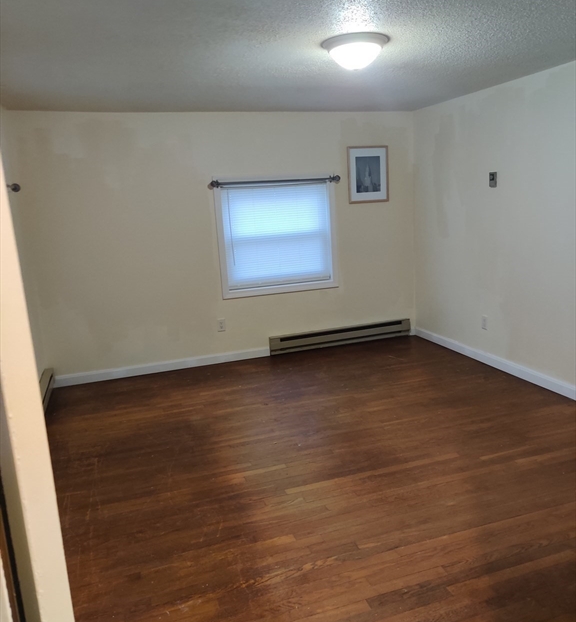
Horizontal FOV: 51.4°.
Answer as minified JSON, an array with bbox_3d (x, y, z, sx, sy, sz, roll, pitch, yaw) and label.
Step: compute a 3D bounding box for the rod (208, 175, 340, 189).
[{"bbox_3d":[-0.093,-1.159,5.364,1.225,0.055,0.090,-7,11,-18],"label":"rod"}]

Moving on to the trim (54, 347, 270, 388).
[{"bbox_3d":[-1.088,0.499,5.348,1.950,0.088,0.018,-7,11,-18],"label":"trim"}]

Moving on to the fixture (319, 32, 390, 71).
[{"bbox_3d":[0.349,-1.305,3.056,0.350,0.126,0.350,-7,11,-18],"label":"fixture"}]

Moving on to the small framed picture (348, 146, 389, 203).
[{"bbox_3d":[0.764,-1.291,5.675,0.415,0.518,0.025,-7,11,-18],"label":"small framed picture"}]

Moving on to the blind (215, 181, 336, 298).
[{"bbox_3d":[-0.079,-0.687,5.491,1.050,0.960,0.050,-7,11,-18],"label":"blind"}]

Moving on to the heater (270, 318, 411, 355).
[{"bbox_3d":[0.520,0.246,5.830,1.465,0.175,0.065,-7,11,-18],"label":"heater"}]

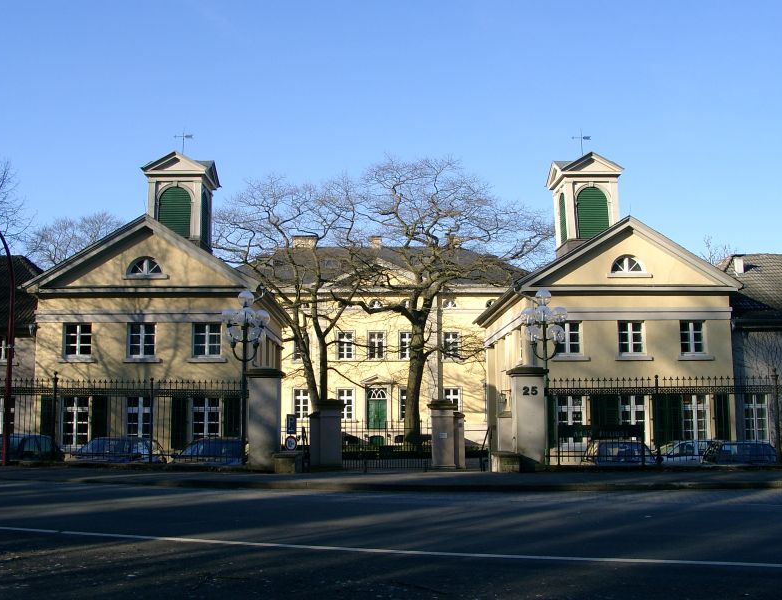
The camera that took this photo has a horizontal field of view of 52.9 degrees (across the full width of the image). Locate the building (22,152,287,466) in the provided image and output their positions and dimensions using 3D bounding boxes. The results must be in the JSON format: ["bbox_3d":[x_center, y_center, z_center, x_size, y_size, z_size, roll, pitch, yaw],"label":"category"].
[{"bbox_3d":[-9.840,0.318,36.562,9.500,14.200,12.200,0,-9,-1],"label":"building"}]

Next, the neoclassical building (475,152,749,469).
[{"bbox_3d":[9.660,0.256,39.039,9.200,14.750,13.400,0,-9,-1],"label":"neoclassical building"}]

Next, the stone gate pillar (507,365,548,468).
[{"bbox_3d":[4.187,3.559,23.941,1.100,3.050,1.100,0,-9,-1],"label":"stone gate pillar"}]

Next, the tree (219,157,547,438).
[{"bbox_3d":[-0.707,0.233,41.446,16.800,16.000,13.000,0,-9,-1],"label":"tree"}]

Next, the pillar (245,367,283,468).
[{"bbox_3d":[-3.820,3.599,23.747,1.100,3.050,1.100,0,-9,-1],"label":"pillar"}]

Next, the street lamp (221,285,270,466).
[{"bbox_3d":[-4.424,2.333,24.029,1.450,5.400,1.400,0,-9,-1],"label":"street lamp"}]

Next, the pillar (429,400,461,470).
[{"bbox_3d":[1.621,3.947,23.064,0.860,1.966,0.750,0,-9,-1],"label":"pillar"}]

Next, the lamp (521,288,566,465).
[{"bbox_3d":[4.644,2.283,23.539,1.350,5.311,1.350,0,-9,-1],"label":"lamp"}]

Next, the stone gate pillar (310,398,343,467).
[{"bbox_3d":[-1.874,3.909,22.986,0.880,2.010,0.750,0,-9,-1],"label":"stone gate pillar"}]

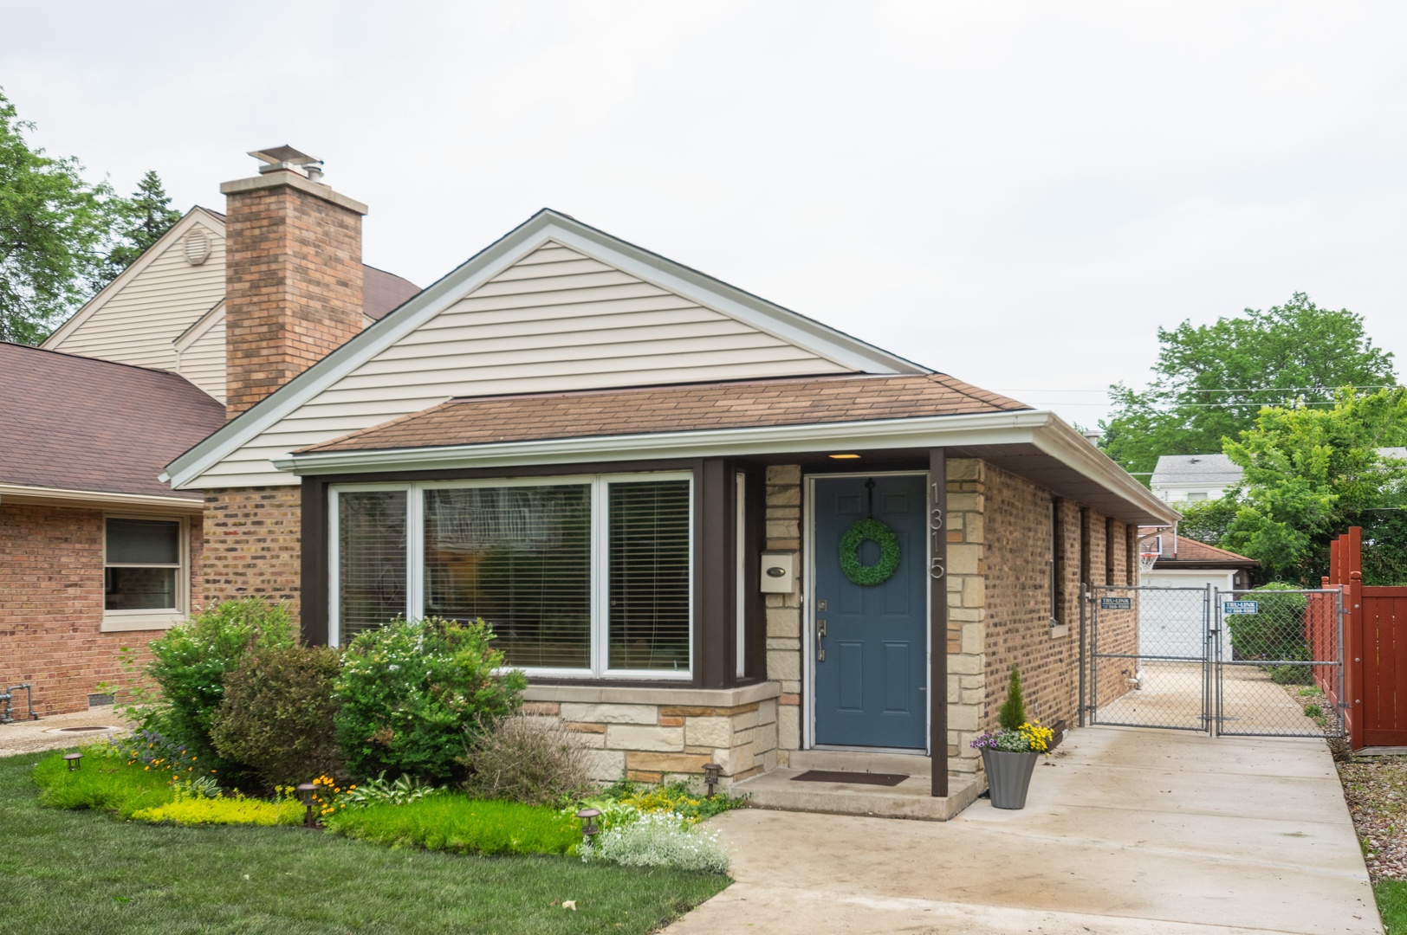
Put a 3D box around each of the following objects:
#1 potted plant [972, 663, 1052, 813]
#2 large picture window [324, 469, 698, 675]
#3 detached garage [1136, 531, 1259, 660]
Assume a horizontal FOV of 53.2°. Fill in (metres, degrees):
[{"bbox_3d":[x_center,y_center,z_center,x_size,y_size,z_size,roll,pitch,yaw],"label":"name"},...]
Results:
[{"bbox_3d":[2.042,1.787,9.361,0.550,0.935,0.500,-2,-5,22],"label":"potted plant"},{"bbox_3d":[-1.569,0.835,10.856,3.240,1.520,0.140,-2,-5,22],"label":"large picture window"},{"bbox_3d":[11.209,3.096,36.417,6.130,3.470,6.700,-2,-5,22],"label":"detached garage"}]

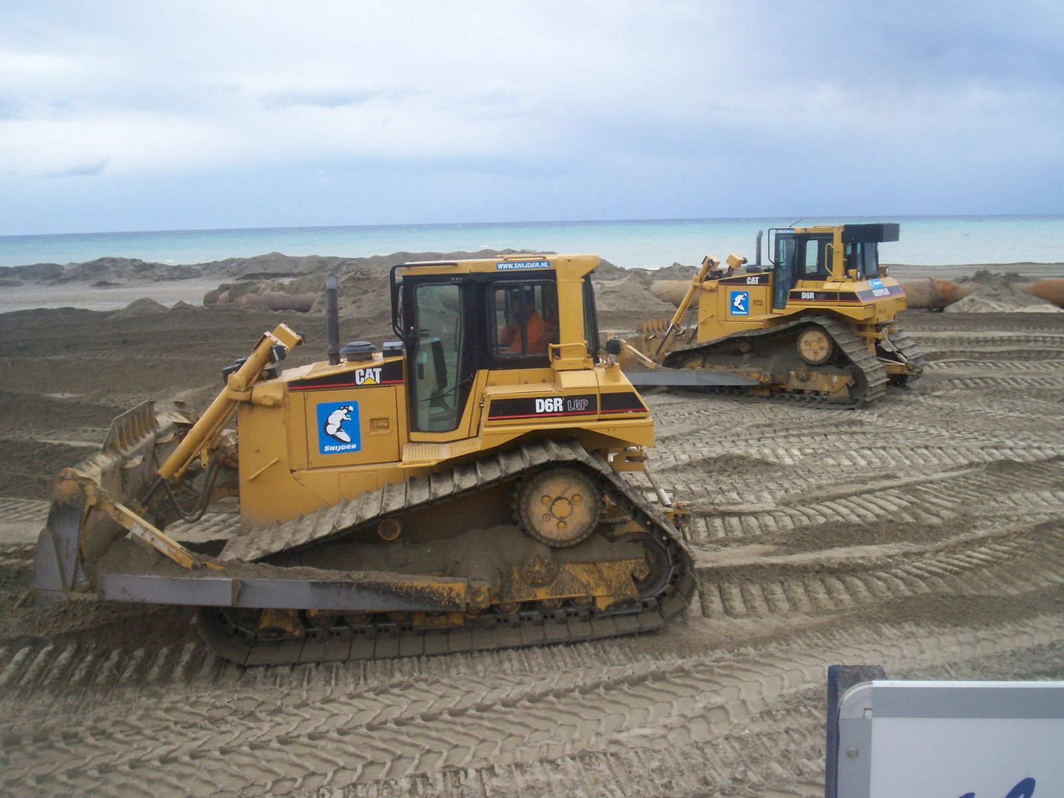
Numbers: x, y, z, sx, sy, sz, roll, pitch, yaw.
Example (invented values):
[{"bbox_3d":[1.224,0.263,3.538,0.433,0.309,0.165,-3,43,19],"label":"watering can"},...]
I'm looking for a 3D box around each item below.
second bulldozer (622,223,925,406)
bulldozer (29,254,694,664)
[{"bbox_3d":[4.726,-1.689,21.215,5.500,3.220,4.060,4,10,36],"label":"second bulldozer"},{"bbox_3d":[-1.224,0.326,10.340,5.520,3.220,4.060,-3,7,-7],"label":"bulldozer"}]

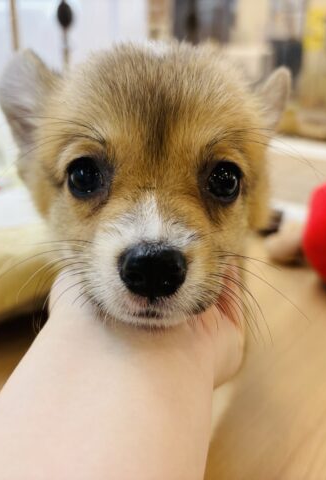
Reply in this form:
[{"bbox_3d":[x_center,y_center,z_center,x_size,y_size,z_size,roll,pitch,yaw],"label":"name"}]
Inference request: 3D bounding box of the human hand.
[{"bbox_3d":[-0.007,0.034,0.207,0.080,0.050,0.090,4,26,11],"label":"human hand"}]

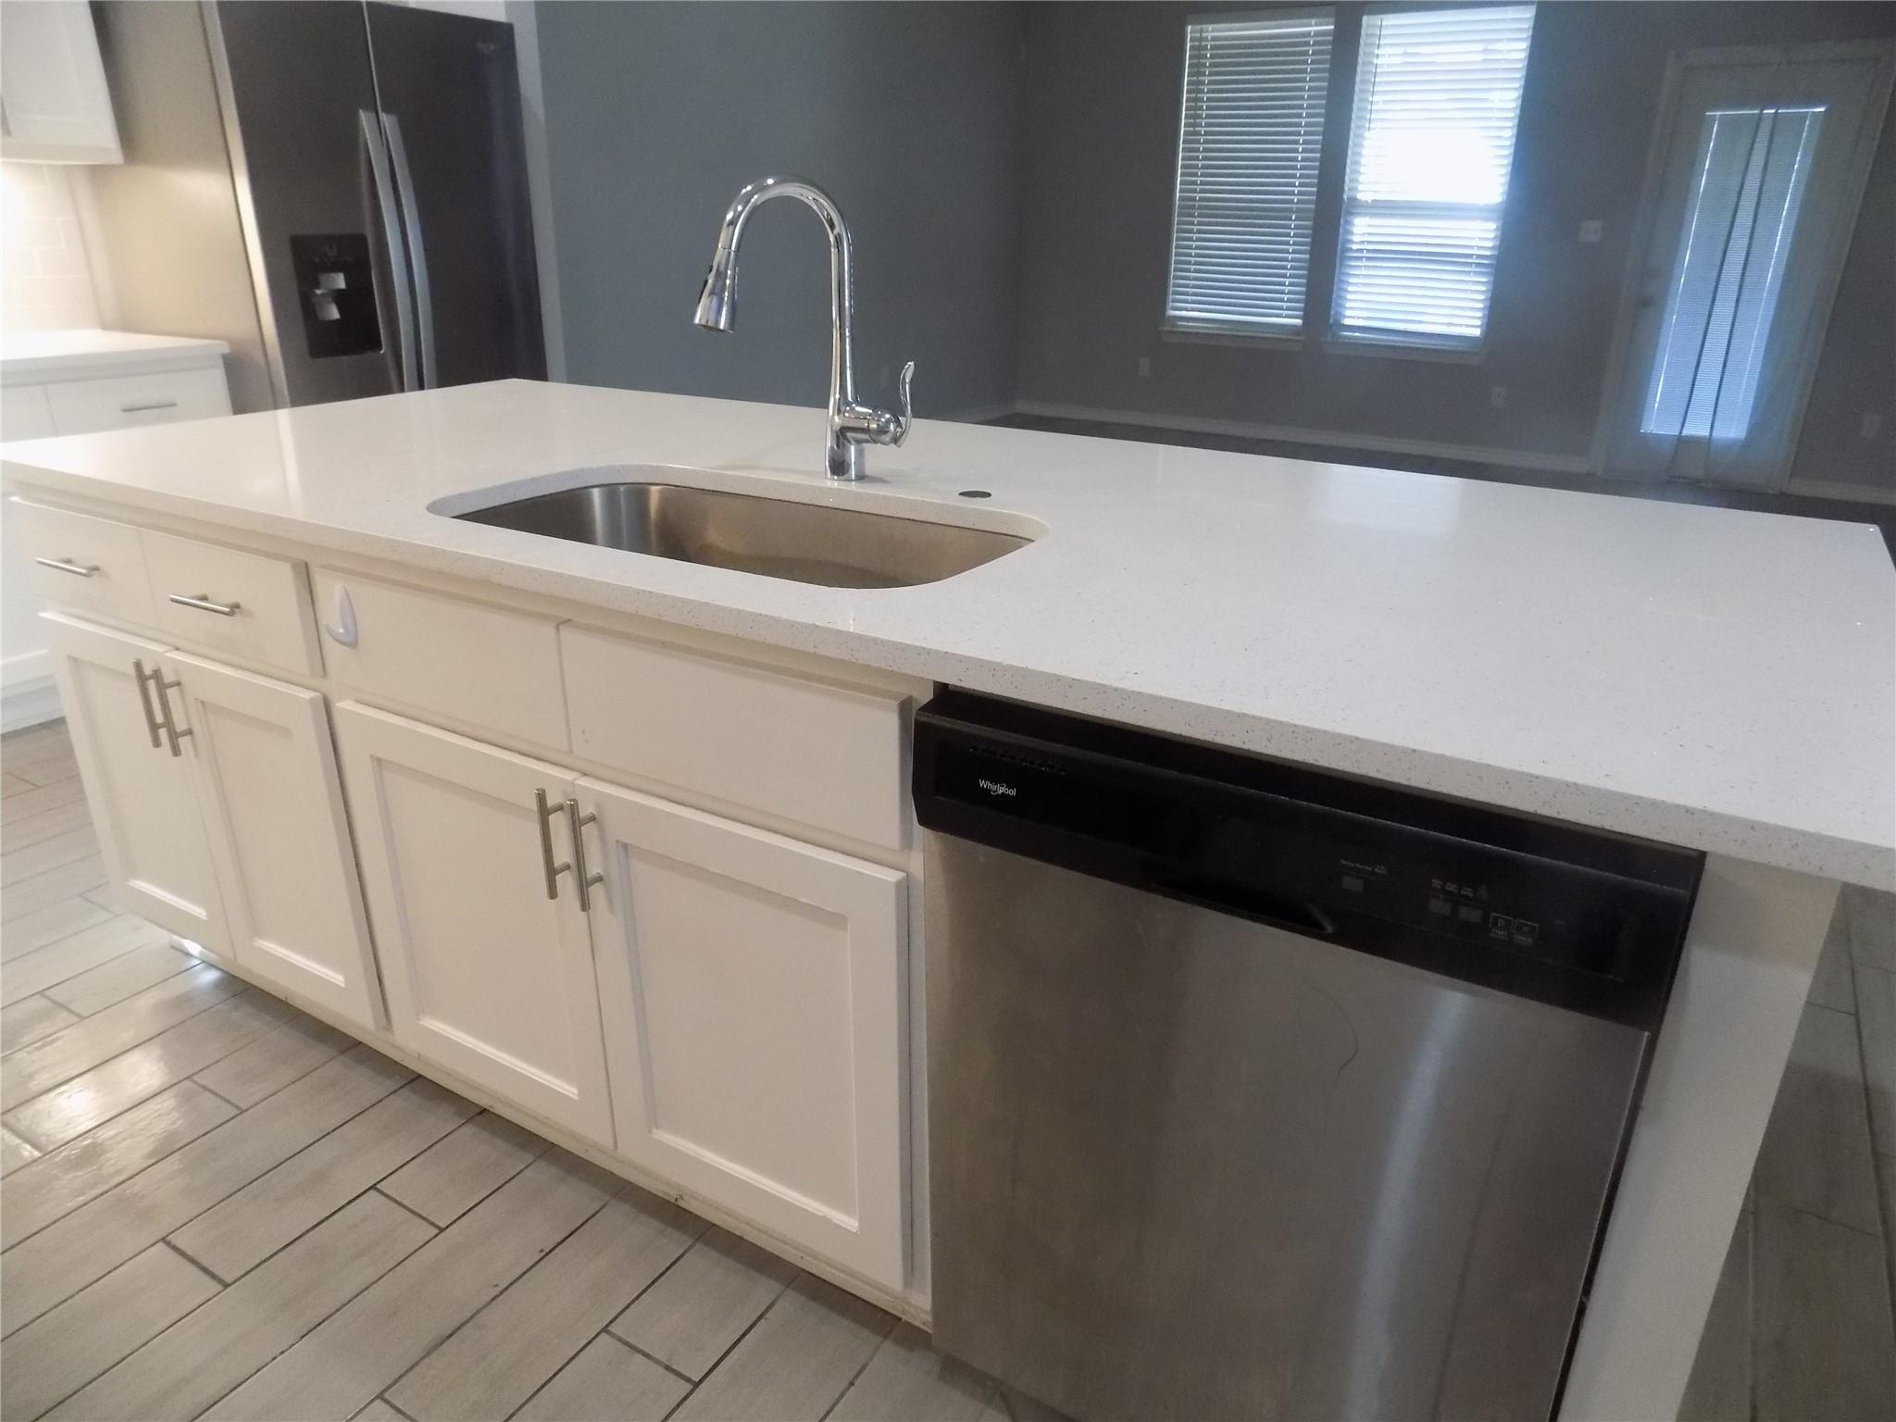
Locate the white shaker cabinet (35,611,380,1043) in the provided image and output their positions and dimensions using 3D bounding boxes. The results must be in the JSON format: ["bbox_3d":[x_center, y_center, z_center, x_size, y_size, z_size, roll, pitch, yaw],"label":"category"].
[{"bbox_3d":[-0.983,0.071,2.129,0.709,0.522,0.560,13,24,29],"label":"white shaker cabinet"}]

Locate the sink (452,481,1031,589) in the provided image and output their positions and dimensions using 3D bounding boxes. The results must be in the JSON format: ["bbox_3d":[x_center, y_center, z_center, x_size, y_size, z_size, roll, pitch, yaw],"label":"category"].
[{"bbox_3d":[-0.257,-0.118,1.643,0.790,0.225,0.470,13,24,29],"label":"sink"}]

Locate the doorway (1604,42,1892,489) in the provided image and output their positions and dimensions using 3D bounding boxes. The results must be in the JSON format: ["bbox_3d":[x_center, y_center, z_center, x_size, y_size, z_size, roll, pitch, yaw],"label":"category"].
[{"bbox_3d":[4.015,-2.216,6.440,0.934,2.103,0.120,13,24,29],"label":"doorway"}]

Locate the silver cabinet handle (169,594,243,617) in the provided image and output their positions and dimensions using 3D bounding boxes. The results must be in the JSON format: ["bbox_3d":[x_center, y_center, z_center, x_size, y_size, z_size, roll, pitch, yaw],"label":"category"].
[{"bbox_3d":[-0.979,-0.145,1.672,0.139,0.012,0.036,13,24,29],"label":"silver cabinet handle"}]

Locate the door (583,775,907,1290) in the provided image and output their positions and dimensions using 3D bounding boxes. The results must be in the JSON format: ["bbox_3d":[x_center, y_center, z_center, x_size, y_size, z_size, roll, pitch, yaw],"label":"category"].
[{"bbox_3d":[-0.231,0.362,1.426,0.432,0.522,0.020,13,25,29],"label":"door"}]

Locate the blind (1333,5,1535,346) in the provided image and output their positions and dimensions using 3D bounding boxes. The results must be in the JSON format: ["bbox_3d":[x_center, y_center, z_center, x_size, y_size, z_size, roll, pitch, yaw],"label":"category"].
[{"bbox_3d":[2.683,-2.977,7.039,0.871,1.745,0.060,13,24,29],"label":"blind"}]

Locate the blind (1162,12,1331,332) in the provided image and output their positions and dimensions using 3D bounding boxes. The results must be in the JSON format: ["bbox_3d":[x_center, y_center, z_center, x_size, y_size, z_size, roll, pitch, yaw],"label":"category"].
[{"bbox_3d":[1.793,-3.181,7.538,0.869,1.715,0.060,13,24,29],"label":"blind"}]

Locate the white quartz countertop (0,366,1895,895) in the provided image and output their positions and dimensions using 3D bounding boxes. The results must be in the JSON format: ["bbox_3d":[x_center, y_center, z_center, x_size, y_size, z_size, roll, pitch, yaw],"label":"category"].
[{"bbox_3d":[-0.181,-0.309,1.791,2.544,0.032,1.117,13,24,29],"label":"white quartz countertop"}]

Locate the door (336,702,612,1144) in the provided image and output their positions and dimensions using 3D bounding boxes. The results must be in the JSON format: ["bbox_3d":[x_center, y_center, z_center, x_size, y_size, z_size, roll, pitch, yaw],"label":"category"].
[{"bbox_3d":[-0.603,0.271,1.621,0.426,0.517,0.021,13,24,29],"label":"door"}]

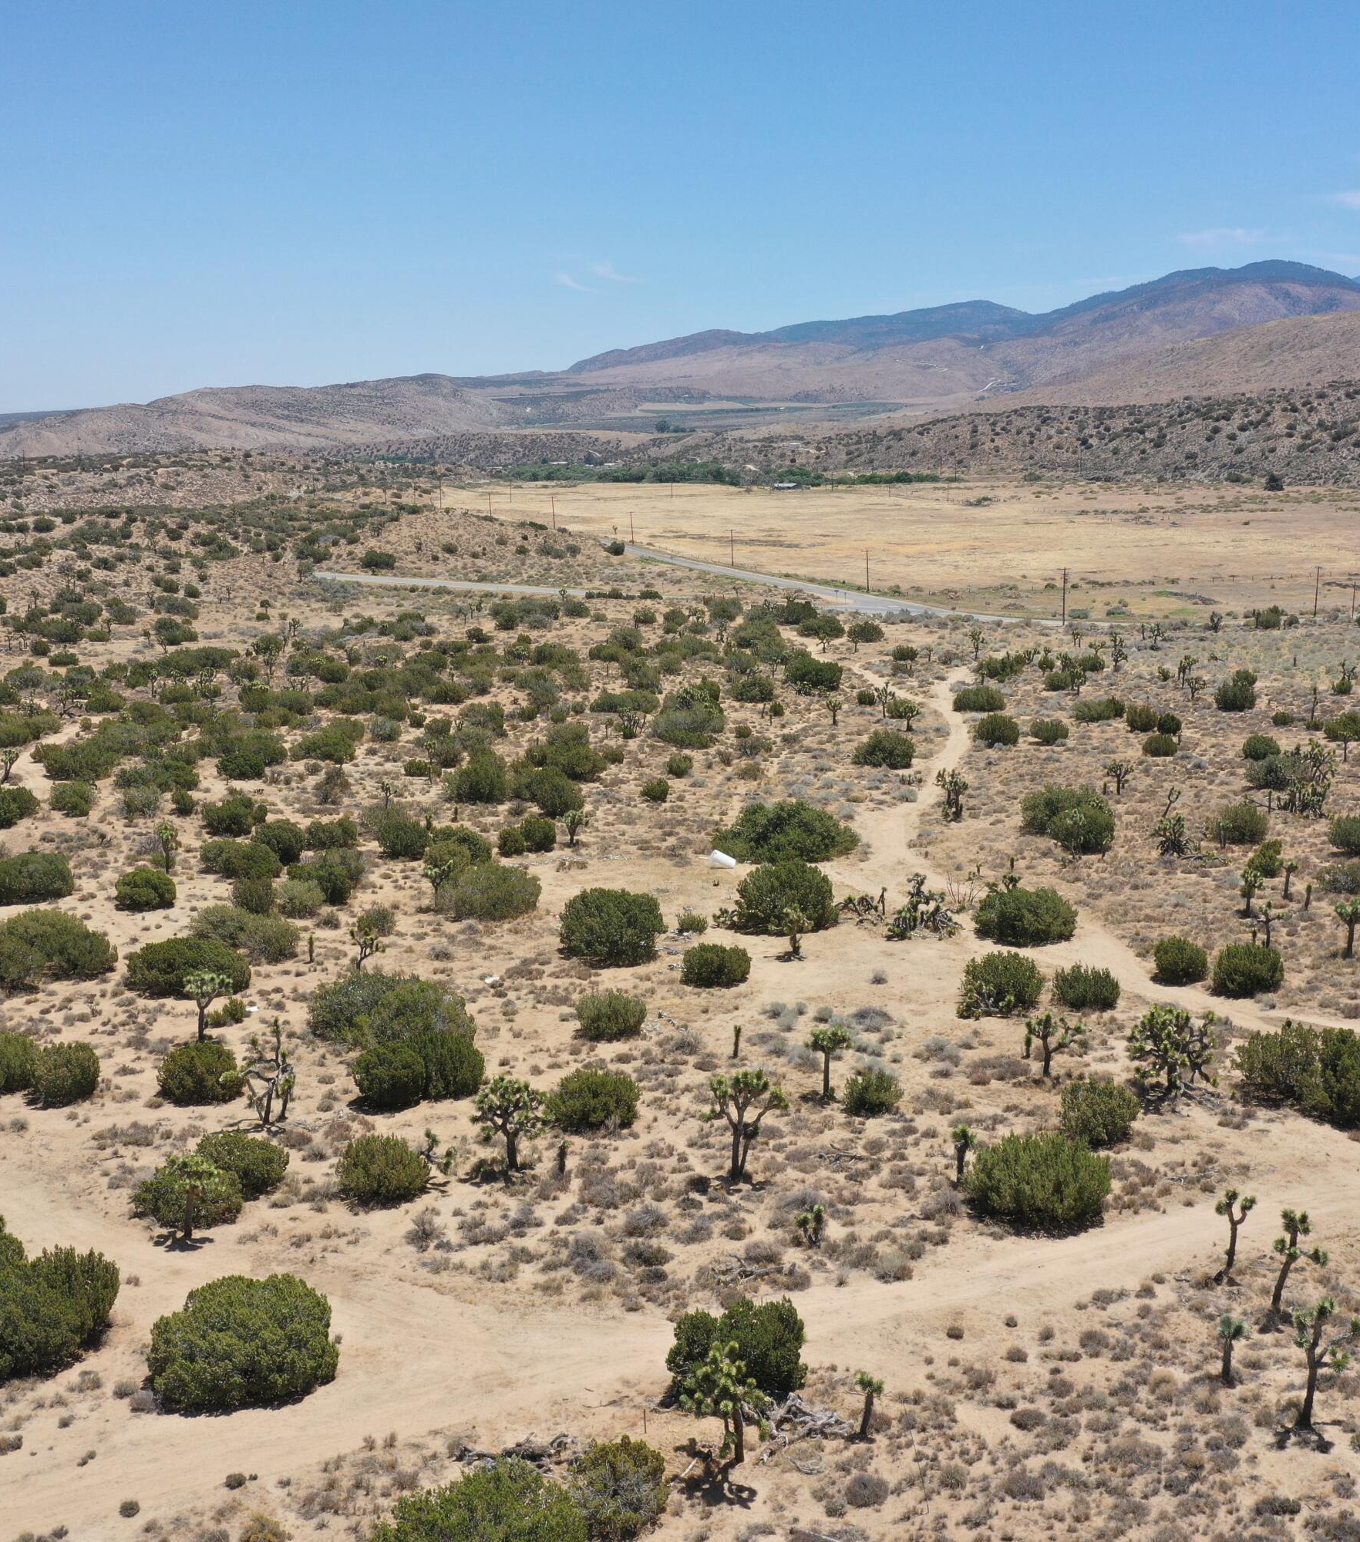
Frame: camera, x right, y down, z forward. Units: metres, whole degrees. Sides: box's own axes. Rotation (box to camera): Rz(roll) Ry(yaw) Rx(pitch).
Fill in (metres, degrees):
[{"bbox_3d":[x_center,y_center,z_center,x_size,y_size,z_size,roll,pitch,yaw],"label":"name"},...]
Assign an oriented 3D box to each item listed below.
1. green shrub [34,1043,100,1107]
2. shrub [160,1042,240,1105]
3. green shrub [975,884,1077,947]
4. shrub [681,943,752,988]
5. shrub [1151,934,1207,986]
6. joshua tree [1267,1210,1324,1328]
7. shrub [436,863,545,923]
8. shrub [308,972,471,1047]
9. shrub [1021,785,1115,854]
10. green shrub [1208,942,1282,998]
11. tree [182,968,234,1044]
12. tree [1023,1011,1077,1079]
[{"bbox_3d":[-24.560,12.170,72.110,2.670,2.630,2.410,-4,12,-19],"label":"green shrub"},{"bbox_3d":[-21.143,13.298,79.320,3.538,2.532,3.361,-4,12,-16],"label":"shrub"},{"bbox_3d":[20.943,8.757,109.249,6.134,3.098,5.521,2,11,11],"label":"green shrub"},{"bbox_3d":[1.794,9.641,89.346,3.490,1.880,3.140,0,11,1],"label":"shrub"},{"bbox_3d":[27.919,10.639,100.910,3.107,2.586,2.796,3,11,16],"label":"shrub"},{"bbox_3d":[21.552,17.365,63.187,1.892,3.785,1.703,4,12,20],"label":"joshua tree"},{"bbox_3d":[-10.382,6.355,97.546,5.750,2.640,4.600,-1,11,-6],"label":"shrub"},{"bbox_3d":[-12.485,10.263,77.785,7.010,2.650,5.260,-2,11,-9],"label":"shrub"},{"bbox_3d":[28.423,3.558,132.009,6.718,4.616,6.046,2,11,12],"label":"shrub"},{"bbox_3d":[28.499,10.058,90.679,3.565,2.571,3.387,3,12,18],"label":"green shrub"},{"bbox_3d":[-23.817,11.945,90.848,2.453,3.863,2.207,-3,11,-15],"label":"tree"},{"bbox_3d":[17.112,12.773,83.319,2.448,3.265,1.959,2,12,12],"label":"tree"}]

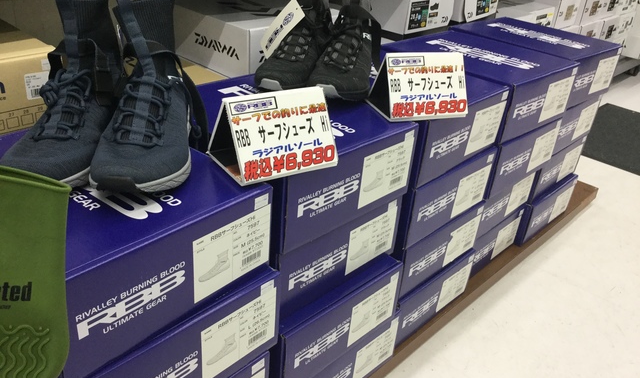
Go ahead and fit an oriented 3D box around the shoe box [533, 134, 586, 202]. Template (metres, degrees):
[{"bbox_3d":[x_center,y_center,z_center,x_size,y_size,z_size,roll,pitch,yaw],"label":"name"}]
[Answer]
[{"bbox_3d":[0.538,-0.127,1.650,0.333,0.121,0.270,29,37,36],"label":"shoe box"}]

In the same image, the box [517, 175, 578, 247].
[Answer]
[{"bbox_3d":[0.542,-0.008,1.741,0.285,0.128,0.340,-23,39,-39],"label":"box"}]

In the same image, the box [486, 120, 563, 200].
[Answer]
[{"bbox_3d":[0.335,-0.136,1.346,0.270,0.121,0.333,-22,39,-40],"label":"box"}]

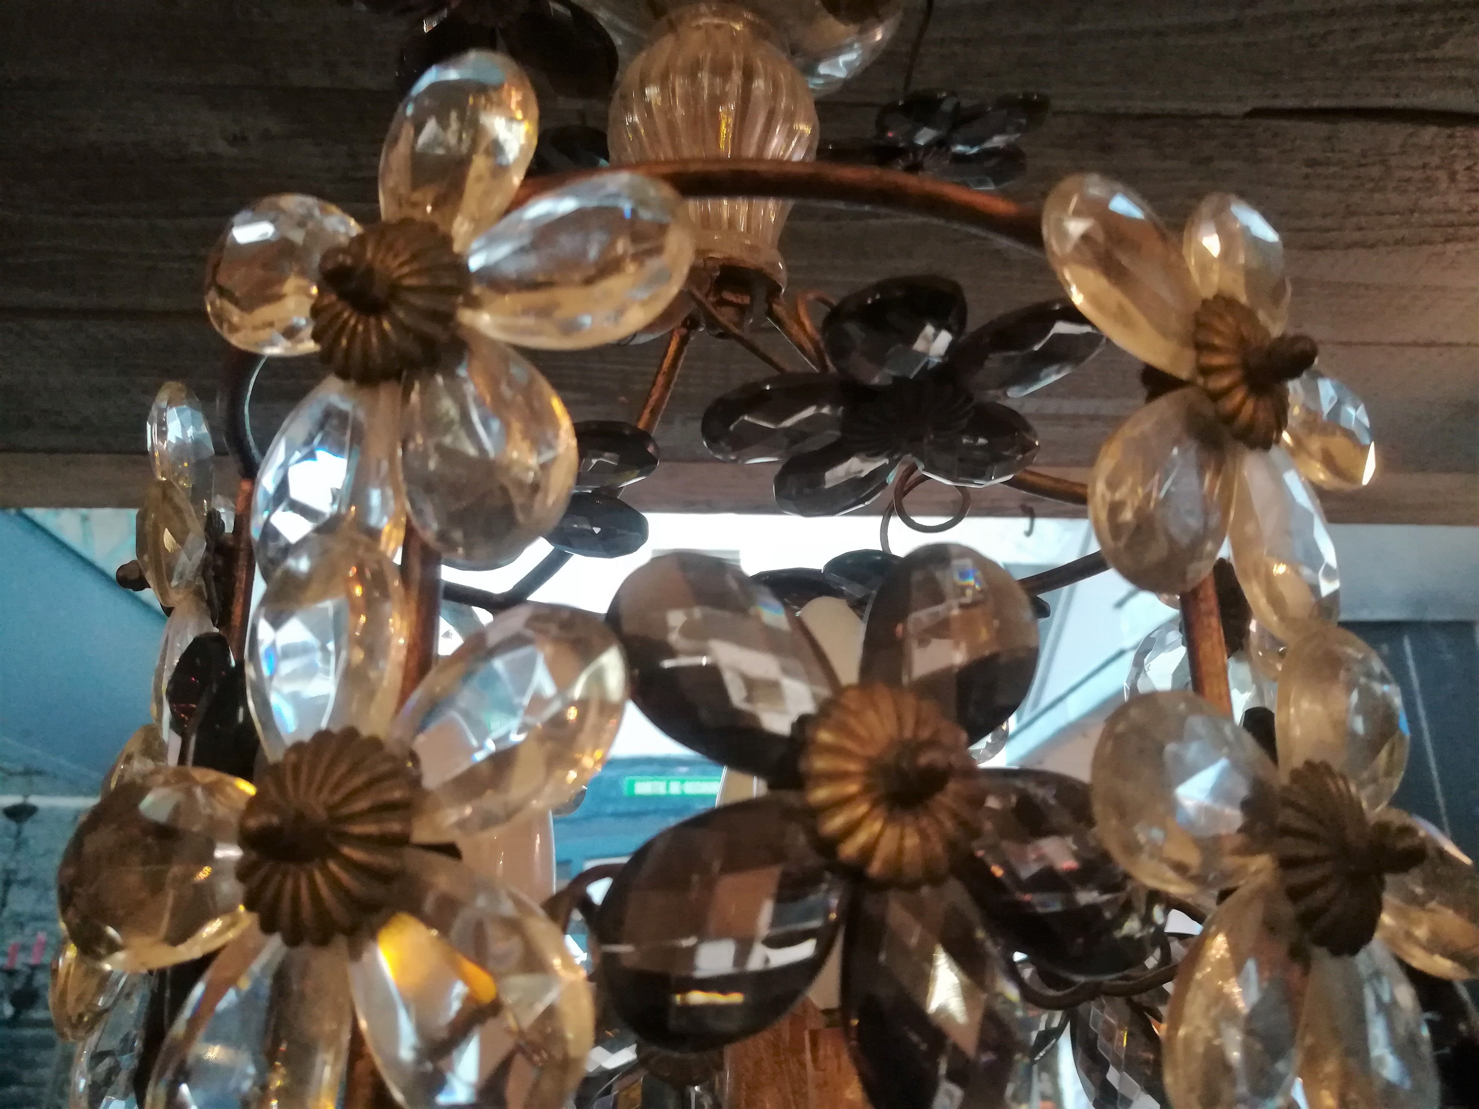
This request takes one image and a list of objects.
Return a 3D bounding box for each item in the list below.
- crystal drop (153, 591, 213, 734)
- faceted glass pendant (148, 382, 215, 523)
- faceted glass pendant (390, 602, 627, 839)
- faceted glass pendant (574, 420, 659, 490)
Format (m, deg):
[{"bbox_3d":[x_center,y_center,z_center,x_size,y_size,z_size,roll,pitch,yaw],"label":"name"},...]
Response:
[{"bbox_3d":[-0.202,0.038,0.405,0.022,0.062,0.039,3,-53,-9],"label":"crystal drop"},{"bbox_3d":[-0.227,-0.042,0.453,0.023,0.061,0.038,3,-20,-9],"label":"faceted glass pendant"},{"bbox_3d":[-0.050,0.035,0.240,0.062,0.039,0.023,-42,-25,-1],"label":"faceted glass pendant"},{"bbox_3d":[-0.064,-0.046,0.515,0.060,0.023,0.039,2,-44,7],"label":"faceted glass pendant"}]

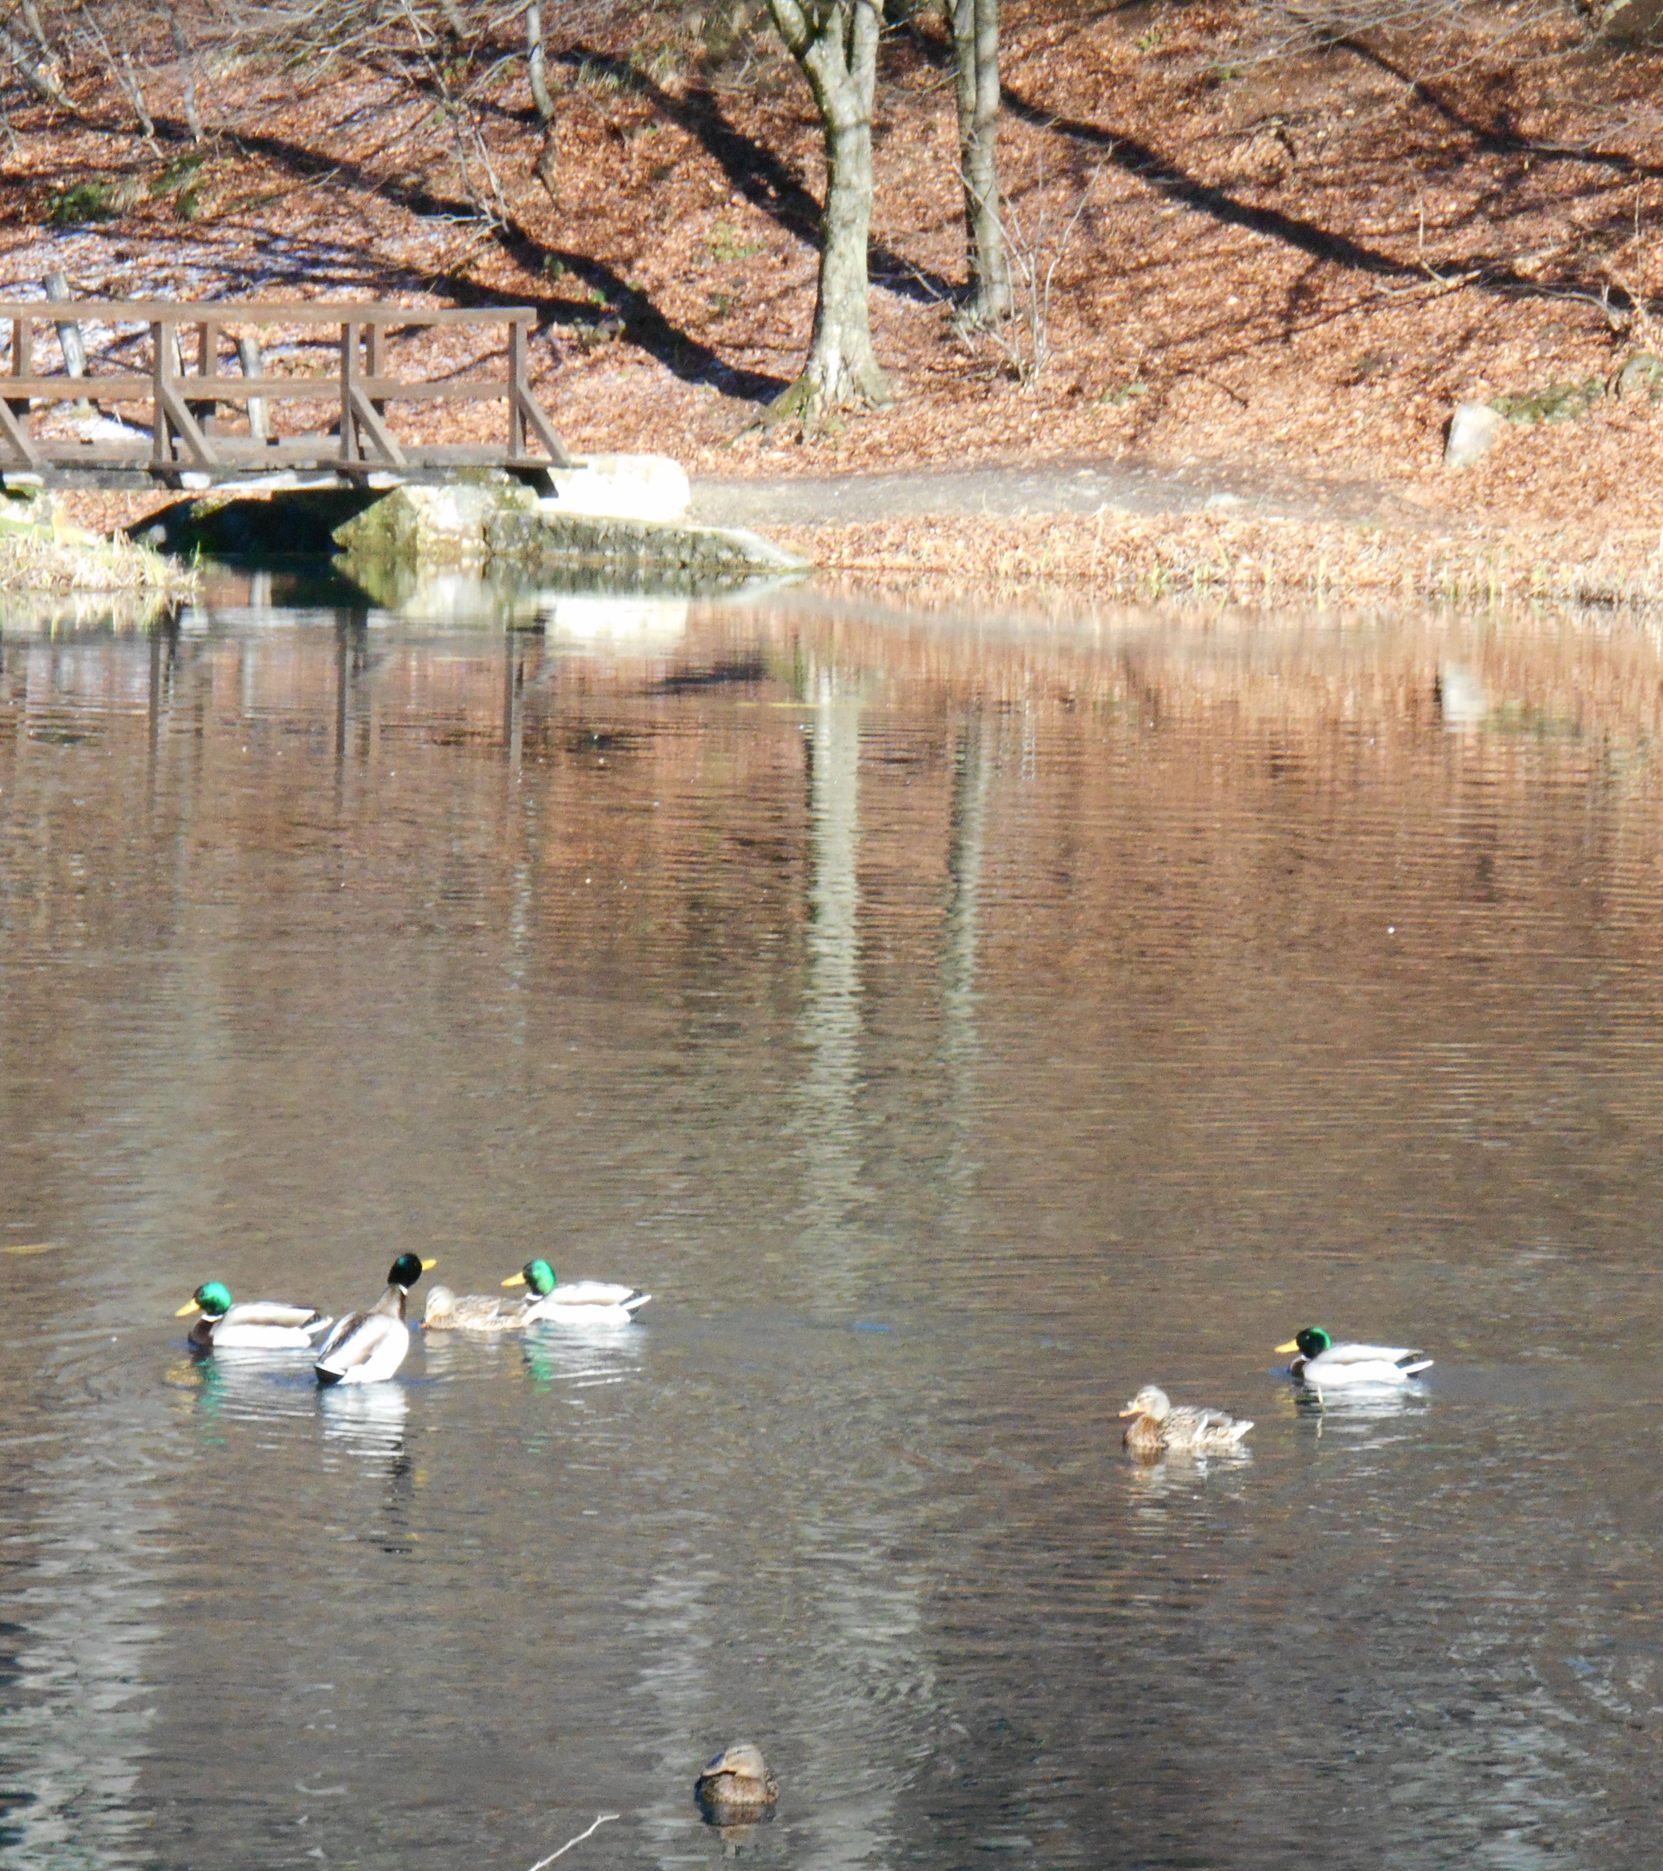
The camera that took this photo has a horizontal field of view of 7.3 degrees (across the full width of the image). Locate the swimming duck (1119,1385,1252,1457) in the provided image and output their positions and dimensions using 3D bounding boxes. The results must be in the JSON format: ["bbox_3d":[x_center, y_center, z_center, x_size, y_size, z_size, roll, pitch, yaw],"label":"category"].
[{"bbox_3d":[0.959,1.294,35.475,0.400,0.180,0.170,-1,5,-30],"label":"swimming duck"}]

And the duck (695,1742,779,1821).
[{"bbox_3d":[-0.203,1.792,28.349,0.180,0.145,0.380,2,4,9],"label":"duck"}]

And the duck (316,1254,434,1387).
[{"bbox_3d":[-1.291,1.069,36.982,0.200,0.330,0.380,4,5,32],"label":"duck"}]

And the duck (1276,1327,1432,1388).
[{"bbox_3d":[1.488,1.183,37.262,0.440,0.170,0.180,1,4,5],"label":"duck"}]

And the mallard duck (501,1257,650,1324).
[{"bbox_3d":[-0.752,1.043,38.578,0.440,0.180,0.180,2,4,7],"label":"mallard duck"}]

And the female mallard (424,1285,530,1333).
[{"bbox_3d":[-1.026,1.082,38.299,0.380,0.130,0.170,-1,4,-24],"label":"female mallard"}]

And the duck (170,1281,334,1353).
[{"bbox_3d":[-1.658,1.089,37.675,0.440,0.180,0.180,0,4,-17],"label":"duck"}]

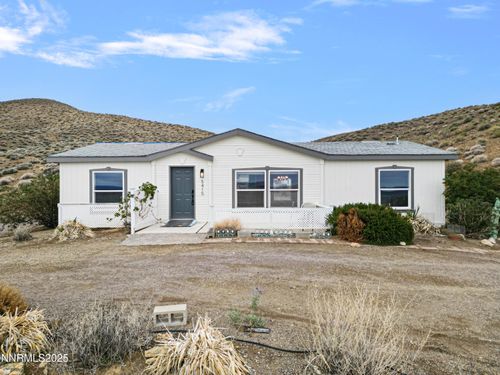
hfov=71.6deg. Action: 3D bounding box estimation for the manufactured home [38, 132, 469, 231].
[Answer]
[{"bbox_3d":[0.120,-0.370,17.100,15.300,3.750,8.300,0,0,0],"label":"manufactured home"}]

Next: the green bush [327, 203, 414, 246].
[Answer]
[{"bbox_3d":[3.520,0.980,10.200,2.500,1.120,1.900,0,0,0],"label":"green bush"}]

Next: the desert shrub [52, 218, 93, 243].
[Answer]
[{"bbox_3d":[-5.430,1.270,10.650,1.270,0.640,1.100,0,0,0],"label":"desert shrub"}]

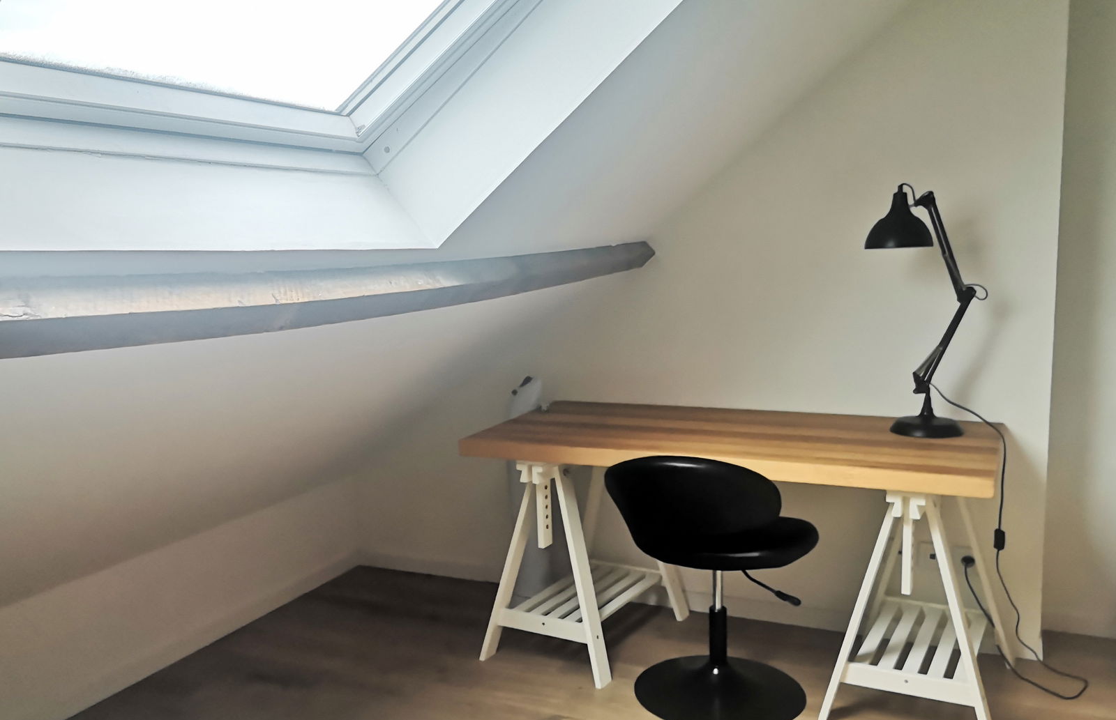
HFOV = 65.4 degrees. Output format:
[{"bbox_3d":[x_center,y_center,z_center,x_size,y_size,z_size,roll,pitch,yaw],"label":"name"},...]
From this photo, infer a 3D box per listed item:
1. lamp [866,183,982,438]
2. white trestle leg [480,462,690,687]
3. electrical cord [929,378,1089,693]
[{"bbox_3d":[1.173,-0.167,2.802,0.349,0.802,0.230,1,7,26],"label":"lamp"},{"bbox_3d":[0.105,0.648,3.102,0.465,0.710,0.700,2,8,32],"label":"white trestle leg"},{"bbox_3d":[1.428,0.545,2.767,0.470,0.910,0.350,1,7,26],"label":"electrical cord"}]

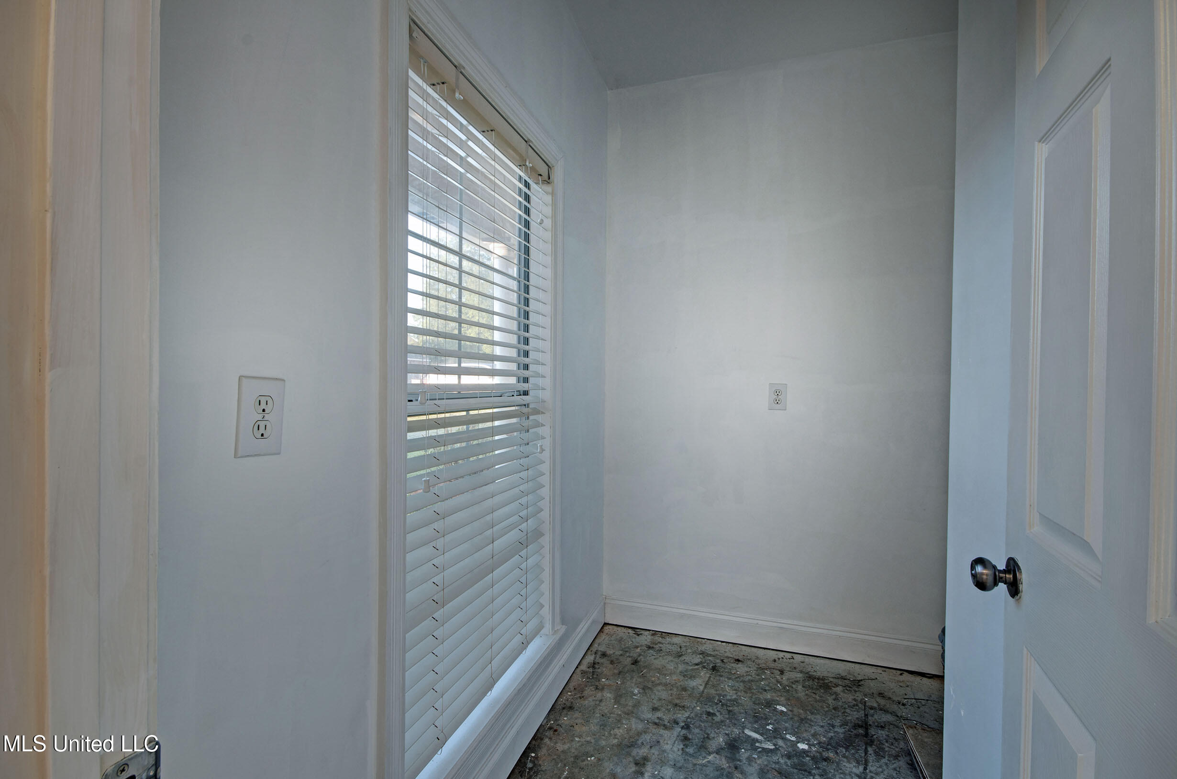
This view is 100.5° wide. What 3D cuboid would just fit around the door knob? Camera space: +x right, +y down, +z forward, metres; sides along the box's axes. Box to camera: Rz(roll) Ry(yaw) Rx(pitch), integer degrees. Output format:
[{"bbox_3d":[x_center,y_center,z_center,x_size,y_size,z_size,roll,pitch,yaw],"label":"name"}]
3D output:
[{"bbox_3d":[0.678,0.312,0.823,0.062,0.065,0.065,1,1,26],"label":"door knob"}]

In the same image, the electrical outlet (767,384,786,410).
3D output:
[{"bbox_3d":[0.874,0.036,2.258,0.078,0.122,0.007,1,1,17],"label":"electrical outlet"}]

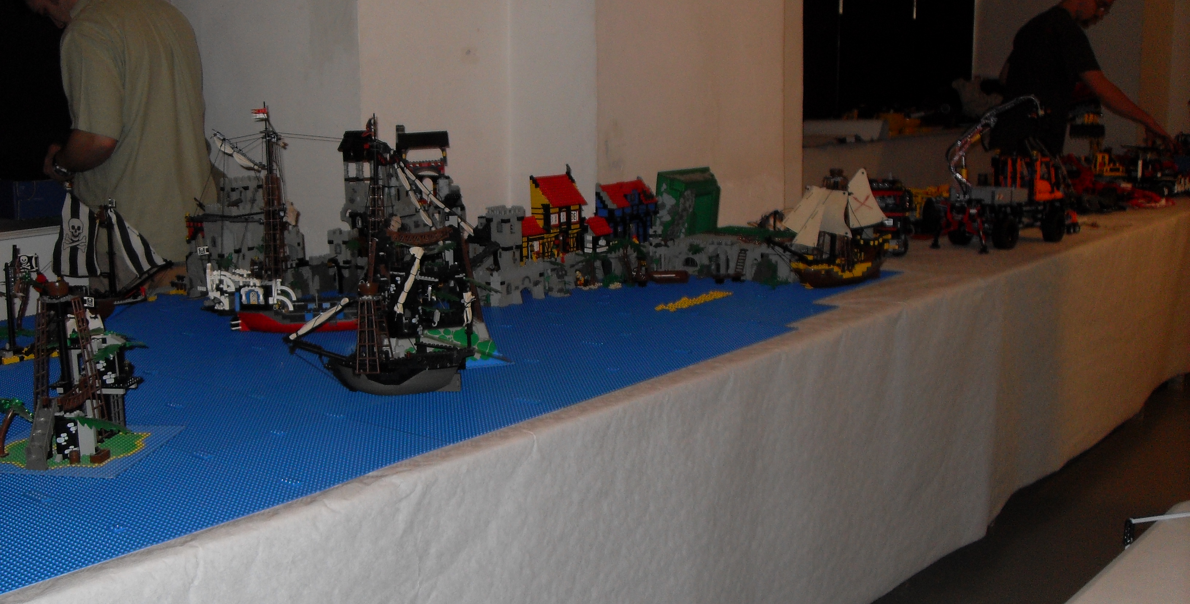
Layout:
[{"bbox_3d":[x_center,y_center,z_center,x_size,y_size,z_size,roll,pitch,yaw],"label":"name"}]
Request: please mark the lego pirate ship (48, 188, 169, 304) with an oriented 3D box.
[{"bbox_3d":[-1.097,-0.109,2.842,0.290,0.295,0.140,-3,11,-8],"label":"lego pirate ship"}]

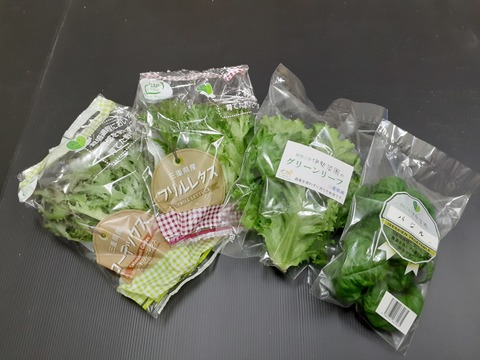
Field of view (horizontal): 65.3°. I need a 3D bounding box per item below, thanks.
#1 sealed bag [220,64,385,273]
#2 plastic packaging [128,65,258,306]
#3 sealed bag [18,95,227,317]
[{"bbox_3d":[0.090,-0.029,0.554,0.189,0.072,0.337,21,66,9],"label":"sealed bag"},{"bbox_3d":[-0.064,-0.045,0.560,0.196,0.072,0.328,-4,64,-3],"label":"plastic packaging"},{"bbox_3d":[-0.176,0.022,0.533,0.325,0.060,0.192,42,70,17],"label":"sealed bag"}]

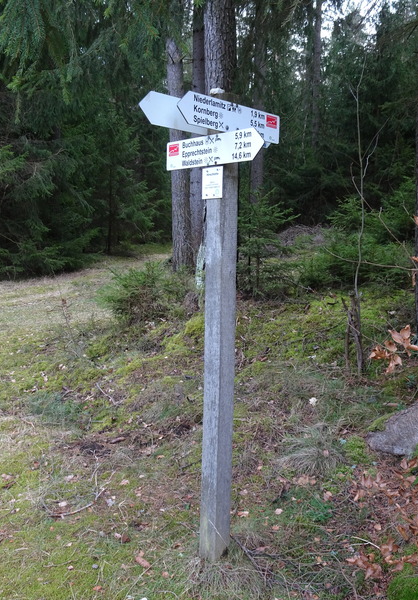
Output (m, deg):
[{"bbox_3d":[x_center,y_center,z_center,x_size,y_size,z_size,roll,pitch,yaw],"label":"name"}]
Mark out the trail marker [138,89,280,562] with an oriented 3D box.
[{"bbox_3d":[0.018,0.151,2.556,0.600,2.170,0.530,2,6,6],"label":"trail marker"}]

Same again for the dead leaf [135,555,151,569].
[{"bbox_3d":[-0.307,1.223,2.586,0.100,0.027,0.038,5,8,39],"label":"dead leaf"}]

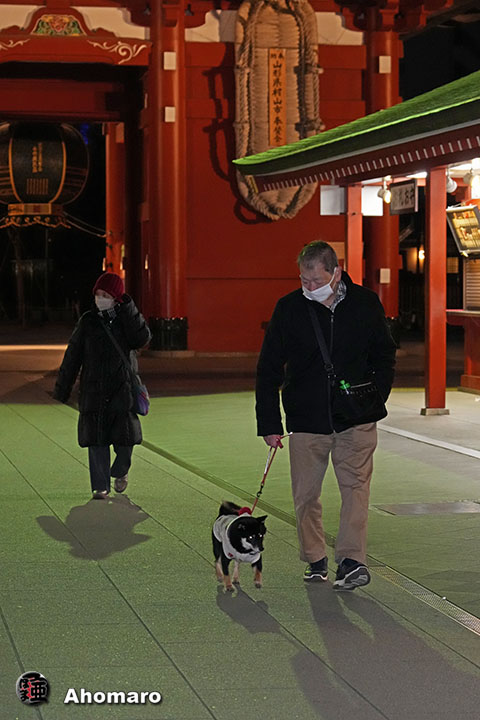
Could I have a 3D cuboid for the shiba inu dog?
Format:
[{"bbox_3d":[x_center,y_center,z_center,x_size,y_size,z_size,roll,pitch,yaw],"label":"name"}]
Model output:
[{"bbox_3d":[0.002,0.883,8.542,0.230,0.400,0.540,-1,2,-13],"label":"shiba inu dog"}]

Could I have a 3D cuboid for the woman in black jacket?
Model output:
[{"bbox_3d":[-0.942,0.161,12.168,0.640,1.550,0.460,0,2,-5],"label":"woman in black jacket"}]

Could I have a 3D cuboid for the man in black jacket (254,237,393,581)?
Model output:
[{"bbox_3d":[0.418,0.255,8.566,0.660,1.660,0.500,0,2,-6],"label":"man in black jacket"}]

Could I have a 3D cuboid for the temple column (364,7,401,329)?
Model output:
[{"bbox_3d":[2.860,-3.647,35.462,0.720,6.800,0.720,0,2,-10],"label":"temple column"}]

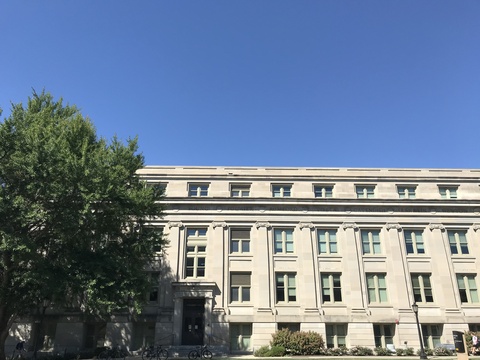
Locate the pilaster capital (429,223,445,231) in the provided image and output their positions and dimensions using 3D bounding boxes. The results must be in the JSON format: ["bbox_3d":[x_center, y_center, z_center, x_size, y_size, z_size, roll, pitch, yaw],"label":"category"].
[{"bbox_3d":[16.632,3.939,32.879,1.110,0.570,0.450,0,-20,0],"label":"pilaster capital"}]

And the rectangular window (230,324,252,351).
[{"bbox_3d":[0.125,12.729,31.542,1.860,2.101,0.300,1,-22,-1],"label":"rectangular window"}]

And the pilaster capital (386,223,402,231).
[{"bbox_3d":[13.063,3.935,32.848,1.110,0.570,0.450,0,-20,0],"label":"pilaster capital"}]

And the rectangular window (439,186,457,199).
[{"bbox_3d":[19.683,1.144,36.643,1.791,1.292,0.300,1,-22,-1],"label":"rectangular window"}]

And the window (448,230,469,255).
[{"bbox_3d":[18.459,5.277,32.826,1.440,2.070,0.250,0,-20,0],"label":"window"}]

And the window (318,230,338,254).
[{"bbox_3d":[7.872,5.473,34.619,1.791,2.256,0.300,1,-22,-1],"label":"window"}]

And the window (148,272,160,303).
[{"bbox_3d":[-7.308,8.623,31.348,1.520,2.240,0.250,0,-20,0],"label":"window"}]

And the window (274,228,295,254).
[{"bbox_3d":[3.738,5.175,32.729,1.440,2.070,0.250,0,-20,0],"label":"window"}]

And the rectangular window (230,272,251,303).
[{"bbox_3d":[0.045,8.680,31.394,1.520,2.240,0.250,0,-20,0],"label":"rectangular window"}]

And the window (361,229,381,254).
[{"bbox_3d":[11.824,5.509,34.709,1.774,2.256,0.300,1,-22,-1],"label":"window"}]

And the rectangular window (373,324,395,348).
[{"bbox_3d":[12.700,13.858,34.369,1.900,2.150,0.200,1,-22,-1],"label":"rectangular window"}]

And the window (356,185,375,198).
[{"bbox_3d":[12.833,1.278,39.707,1.820,1.610,0.200,1,-22,-1],"label":"window"}]

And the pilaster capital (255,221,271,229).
[{"bbox_3d":[2.206,4.371,37.727,1.450,0.740,0.450,1,-22,-1],"label":"pilaster capital"}]

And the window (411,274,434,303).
[{"bbox_3d":[14.784,8.789,31.487,1.520,2.240,0.250,0,-20,0],"label":"window"}]

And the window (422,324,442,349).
[{"bbox_3d":[17.070,13.911,34.438,1.900,2.160,0.200,1,-22,-1],"label":"window"}]

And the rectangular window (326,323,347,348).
[{"bbox_3d":[7.924,12.799,31.719,1.894,2.101,0.300,1,-22,-1],"label":"rectangular window"}]

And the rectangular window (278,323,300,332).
[{"bbox_3d":[4.016,12.764,31.631,1.860,2.101,0.300,1,-22,-1],"label":"rectangular window"}]

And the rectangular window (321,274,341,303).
[{"bbox_3d":[8.477,9.988,35.981,1.930,2.750,0.200,1,-22,-1],"label":"rectangular window"}]

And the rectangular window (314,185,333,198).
[{"bbox_3d":[7.872,1.038,36.375,1.791,1.292,0.300,1,-22,-1],"label":"rectangular window"}]

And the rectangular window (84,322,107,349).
[{"bbox_3d":[-12.640,13.546,33.970,1.900,2.130,0.200,1,-22,-1],"label":"rectangular window"}]

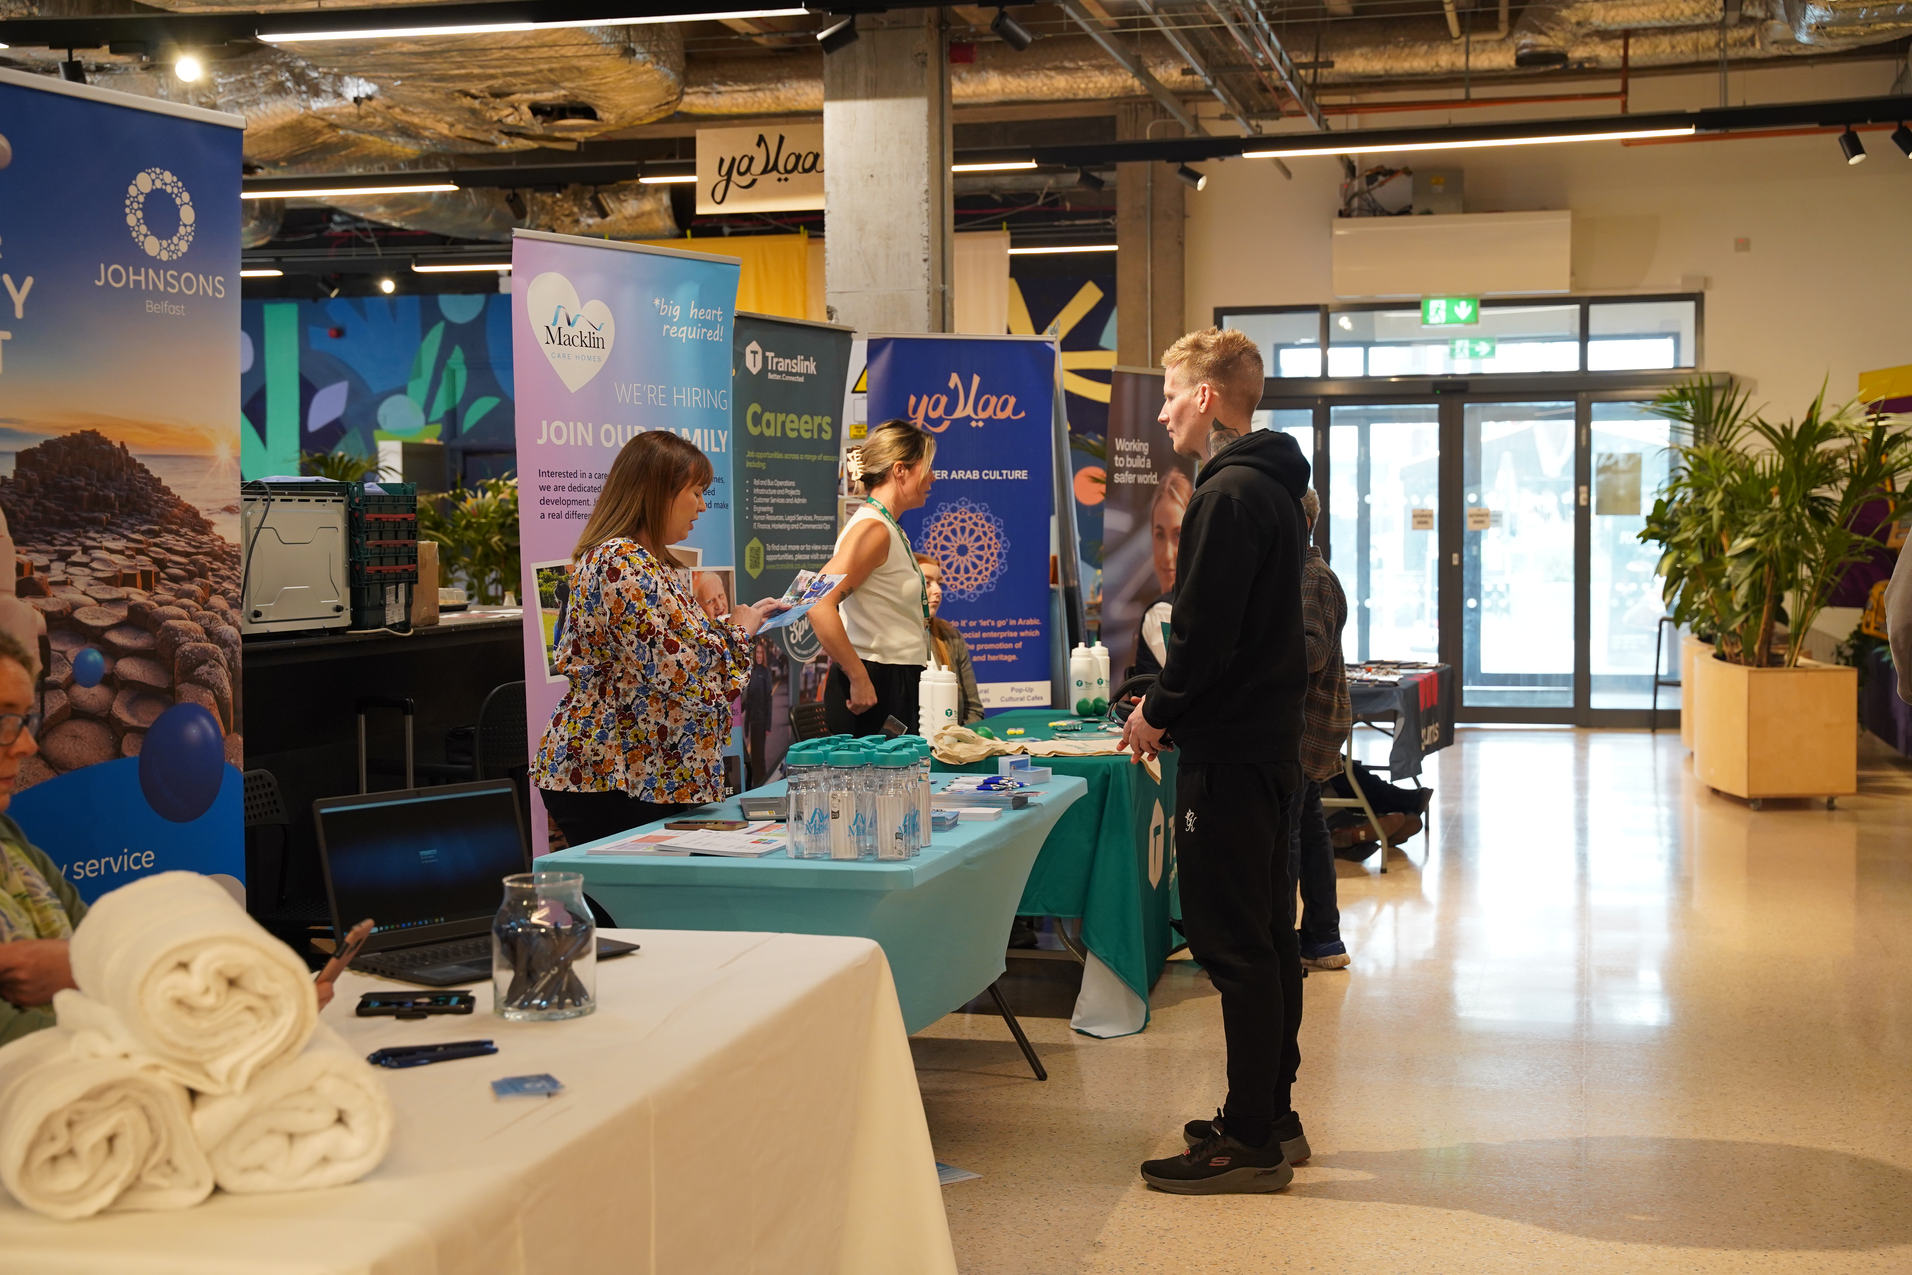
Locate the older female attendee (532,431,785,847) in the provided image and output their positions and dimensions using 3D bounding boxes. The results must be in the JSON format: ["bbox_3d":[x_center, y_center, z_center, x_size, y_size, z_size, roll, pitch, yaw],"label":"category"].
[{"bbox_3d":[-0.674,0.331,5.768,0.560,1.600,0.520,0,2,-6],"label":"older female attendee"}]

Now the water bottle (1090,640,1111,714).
[{"bbox_3d":[0.513,0.143,9.079,0.073,0.255,0.073,0,2,13],"label":"water bottle"}]

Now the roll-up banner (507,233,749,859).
[{"bbox_3d":[-0.790,0.068,6.338,0.110,2.080,0.810,-1,1,36],"label":"roll-up banner"}]

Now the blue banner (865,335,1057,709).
[{"bbox_3d":[0.032,-0.084,9.832,0.778,2.142,0.200,-1,2,-21],"label":"blue banner"}]

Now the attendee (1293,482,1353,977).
[{"bbox_3d":[1.051,0.244,8.227,0.440,1.600,0.480,0,2,13],"label":"attendee"}]

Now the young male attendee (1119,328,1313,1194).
[{"bbox_3d":[0.559,0.249,5.434,0.410,1.790,0.490,1,2,19],"label":"young male attendee"}]

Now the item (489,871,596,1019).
[{"bbox_3d":[-0.551,0.411,3.399,0.140,0.180,0.140,0,2,0],"label":"item"}]

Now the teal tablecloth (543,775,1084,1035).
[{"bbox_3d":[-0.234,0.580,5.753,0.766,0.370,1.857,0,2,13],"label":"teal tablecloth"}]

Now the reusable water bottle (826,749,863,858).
[{"bbox_3d":[-0.216,0.311,4.958,0.073,0.228,0.073,0,2,0],"label":"reusable water bottle"}]

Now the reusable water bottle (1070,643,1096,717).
[{"bbox_3d":[0.434,0.142,8.745,0.076,0.247,0.076,0,2,13],"label":"reusable water bottle"}]

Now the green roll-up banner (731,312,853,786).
[{"bbox_3d":[-0.508,0.010,8.348,0.190,2.079,0.855,1,2,24],"label":"green roll-up banner"}]

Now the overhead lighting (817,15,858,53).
[{"bbox_3d":[-0.461,-2.357,10.014,0.155,0.095,0.085,-30,2,6],"label":"overhead lighting"}]

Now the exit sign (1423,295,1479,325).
[{"bbox_3d":[3.482,-2.291,17.923,0.400,0.200,0.060,1,2,17],"label":"exit sign"}]

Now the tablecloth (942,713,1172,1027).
[{"bbox_3d":[0.322,0.662,8.124,0.820,0.750,1.900,1,2,13],"label":"tablecloth"}]

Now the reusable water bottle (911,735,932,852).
[{"bbox_3d":[-0.080,0.307,5.046,0.070,0.228,0.070,0,2,0],"label":"reusable water bottle"}]

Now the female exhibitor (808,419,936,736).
[{"bbox_3d":[-0.248,0.207,7.713,0.380,1.729,0.480,0,2,7],"label":"female exhibitor"}]

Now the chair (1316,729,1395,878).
[{"bbox_3d":[1.627,0.601,10.532,0.480,0.680,0.450,1,2,13],"label":"chair"}]

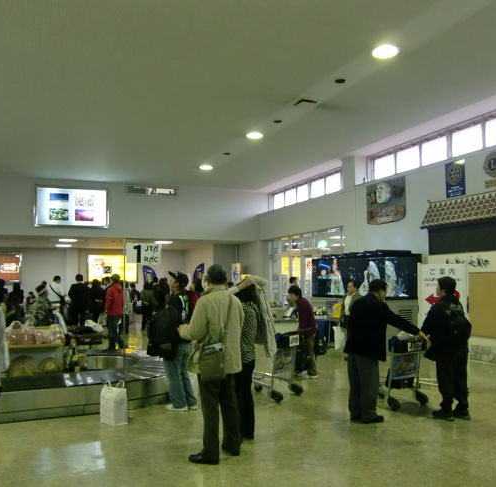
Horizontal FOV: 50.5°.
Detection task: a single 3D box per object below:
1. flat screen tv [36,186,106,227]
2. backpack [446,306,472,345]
[{"bbox_3d":[-6.212,-1.271,18.550,2.450,1.400,0.150,2,-4,-22],"label":"flat screen tv"},{"bbox_3d":[2.469,0.971,6.150,0.290,0.460,0.190,3,-5,-40],"label":"backpack"}]

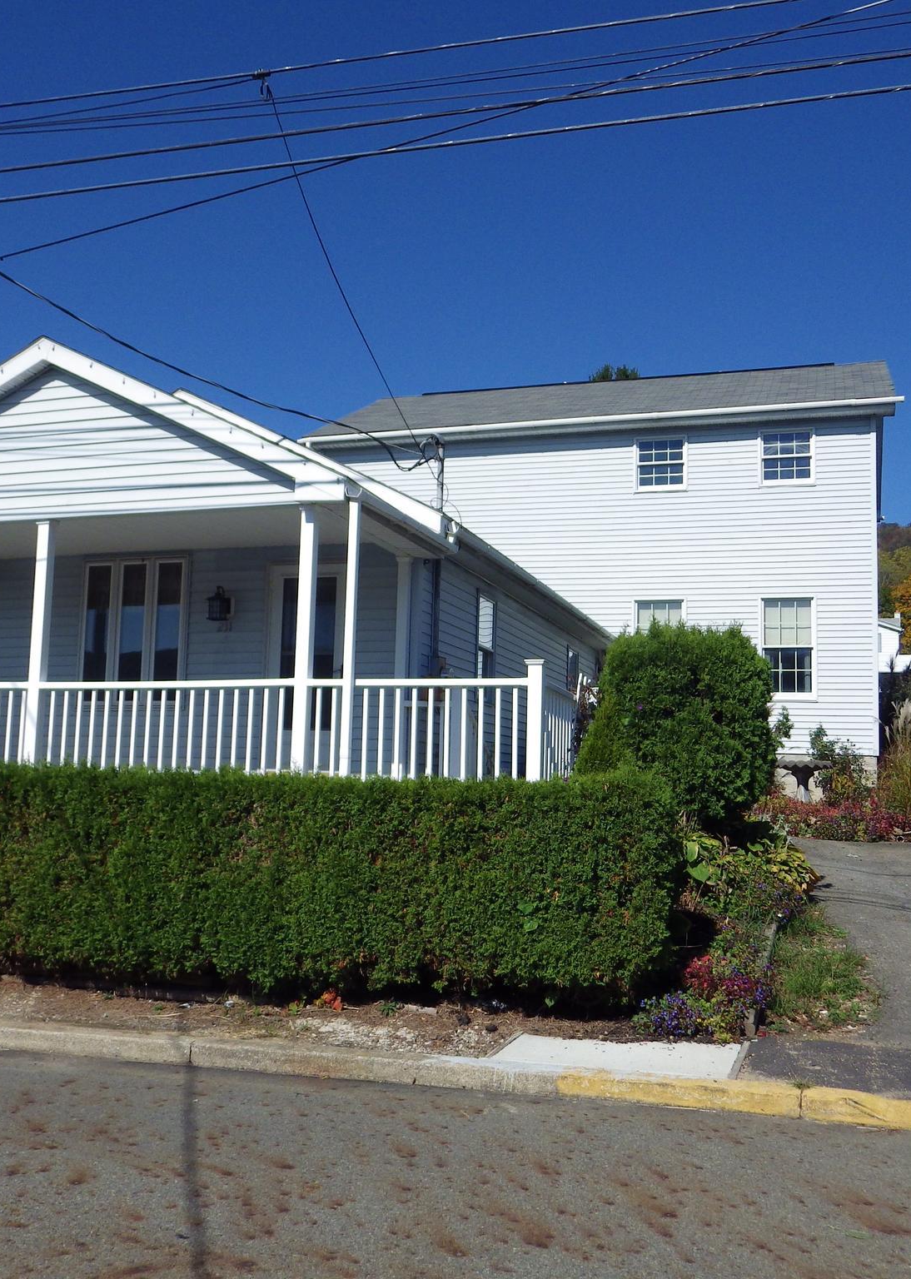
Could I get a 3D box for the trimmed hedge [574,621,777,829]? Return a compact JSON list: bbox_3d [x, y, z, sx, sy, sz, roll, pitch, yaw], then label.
[{"bbox_3d":[2.006,0.840,11.207,1.700,1.950,1.600,-1,-8,18],"label":"trimmed hedge"}]

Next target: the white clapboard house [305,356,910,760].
[{"bbox_3d":[3.084,-1.233,23.637,10.100,7.800,7.400,-1,-8,18],"label":"white clapboard house"}]

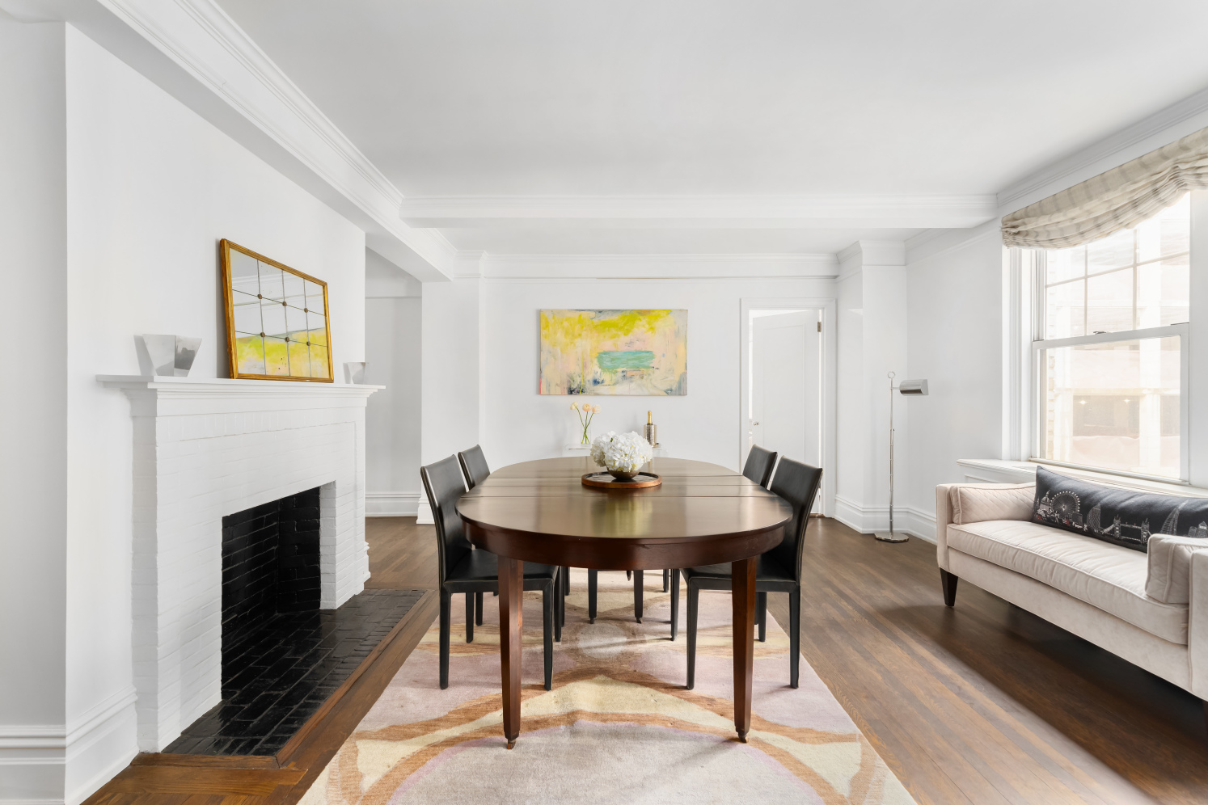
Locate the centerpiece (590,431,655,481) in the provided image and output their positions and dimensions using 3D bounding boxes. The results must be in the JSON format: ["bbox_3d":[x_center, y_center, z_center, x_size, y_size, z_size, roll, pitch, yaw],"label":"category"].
[{"bbox_3d":[0.095,0.270,2.600,0.325,0.235,0.310,0,1,0],"label":"centerpiece"}]

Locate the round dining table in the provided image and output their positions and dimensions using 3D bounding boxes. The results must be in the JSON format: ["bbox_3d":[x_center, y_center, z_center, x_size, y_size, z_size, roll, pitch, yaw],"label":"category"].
[{"bbox_3d":[0.065,0.786,2.615,1.410,0.765,2.150,0,1,-2],"label":"round dining table"}]

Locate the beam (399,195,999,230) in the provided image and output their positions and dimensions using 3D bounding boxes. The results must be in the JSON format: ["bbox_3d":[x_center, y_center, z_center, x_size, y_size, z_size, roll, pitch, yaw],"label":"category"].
[{"bbox_3d":[0.660,-1.377,3.660,4.220,0.145,0.280,0,1,-1],"label":"beam"}]

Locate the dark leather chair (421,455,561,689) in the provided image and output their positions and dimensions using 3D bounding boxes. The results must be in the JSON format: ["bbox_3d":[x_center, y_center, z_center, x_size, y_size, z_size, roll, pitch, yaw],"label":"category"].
[{"bbox_3d":[-0.473,0.711,2.270,0.555,0.905,0.440,0,1,-1],"label":"dark leather chair"}]

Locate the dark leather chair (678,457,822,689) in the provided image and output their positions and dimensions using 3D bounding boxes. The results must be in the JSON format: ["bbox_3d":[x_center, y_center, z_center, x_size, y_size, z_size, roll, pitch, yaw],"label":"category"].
[{"bbox_3d":[0.615,0.712,2.270,0.565,0.905,0.440,0,1,1],"label":"dark leather chair"}]

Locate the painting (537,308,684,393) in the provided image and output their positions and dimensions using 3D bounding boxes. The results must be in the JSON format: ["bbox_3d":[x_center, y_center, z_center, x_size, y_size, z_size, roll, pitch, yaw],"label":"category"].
[{"bbox_3d":[0.093,-0.498,4.980,1.460,0.855,0.040,0,1,-1],"label":"painting"}]

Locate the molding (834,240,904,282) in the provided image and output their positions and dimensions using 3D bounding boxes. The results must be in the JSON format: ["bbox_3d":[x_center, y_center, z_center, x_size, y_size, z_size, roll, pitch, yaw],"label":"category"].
[{"bbox_3d":[2.467,-1.331,4.720,0.434,0.230,0.600,0,1,-1],"label":"molding"}]

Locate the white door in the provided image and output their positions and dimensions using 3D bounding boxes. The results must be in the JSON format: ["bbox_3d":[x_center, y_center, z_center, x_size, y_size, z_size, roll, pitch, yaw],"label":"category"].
[{"bbox_3d":[1.915,0.110,5.350,0.710,2.060,0.045,1,1,45],"label":"white door"}]

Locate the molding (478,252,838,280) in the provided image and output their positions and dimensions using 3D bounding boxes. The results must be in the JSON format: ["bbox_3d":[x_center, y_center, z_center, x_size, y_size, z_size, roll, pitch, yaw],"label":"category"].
[{"bbox_3d":[0.543,-1.346,4.960,3.530,0.230,0.120,0,1,-1],"label":"molding"}]

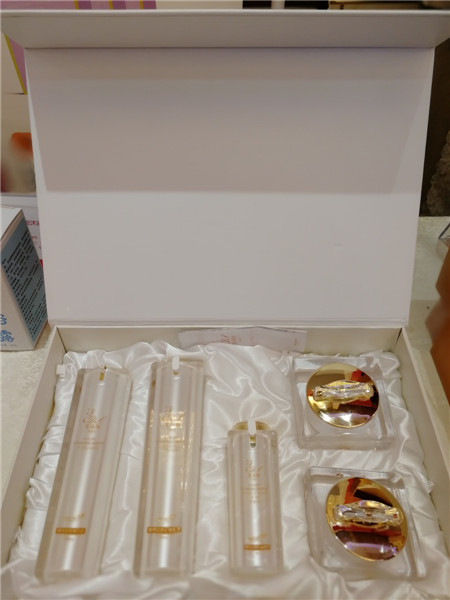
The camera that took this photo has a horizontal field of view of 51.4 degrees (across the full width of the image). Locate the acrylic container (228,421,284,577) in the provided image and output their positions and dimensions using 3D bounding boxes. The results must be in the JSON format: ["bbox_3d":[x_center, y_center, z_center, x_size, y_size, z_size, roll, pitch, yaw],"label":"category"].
[{"bbox_3d":[0.022,0.148,0.356,0.038,0.036,0.106,0,58,0],"label":"acrylic container"}]

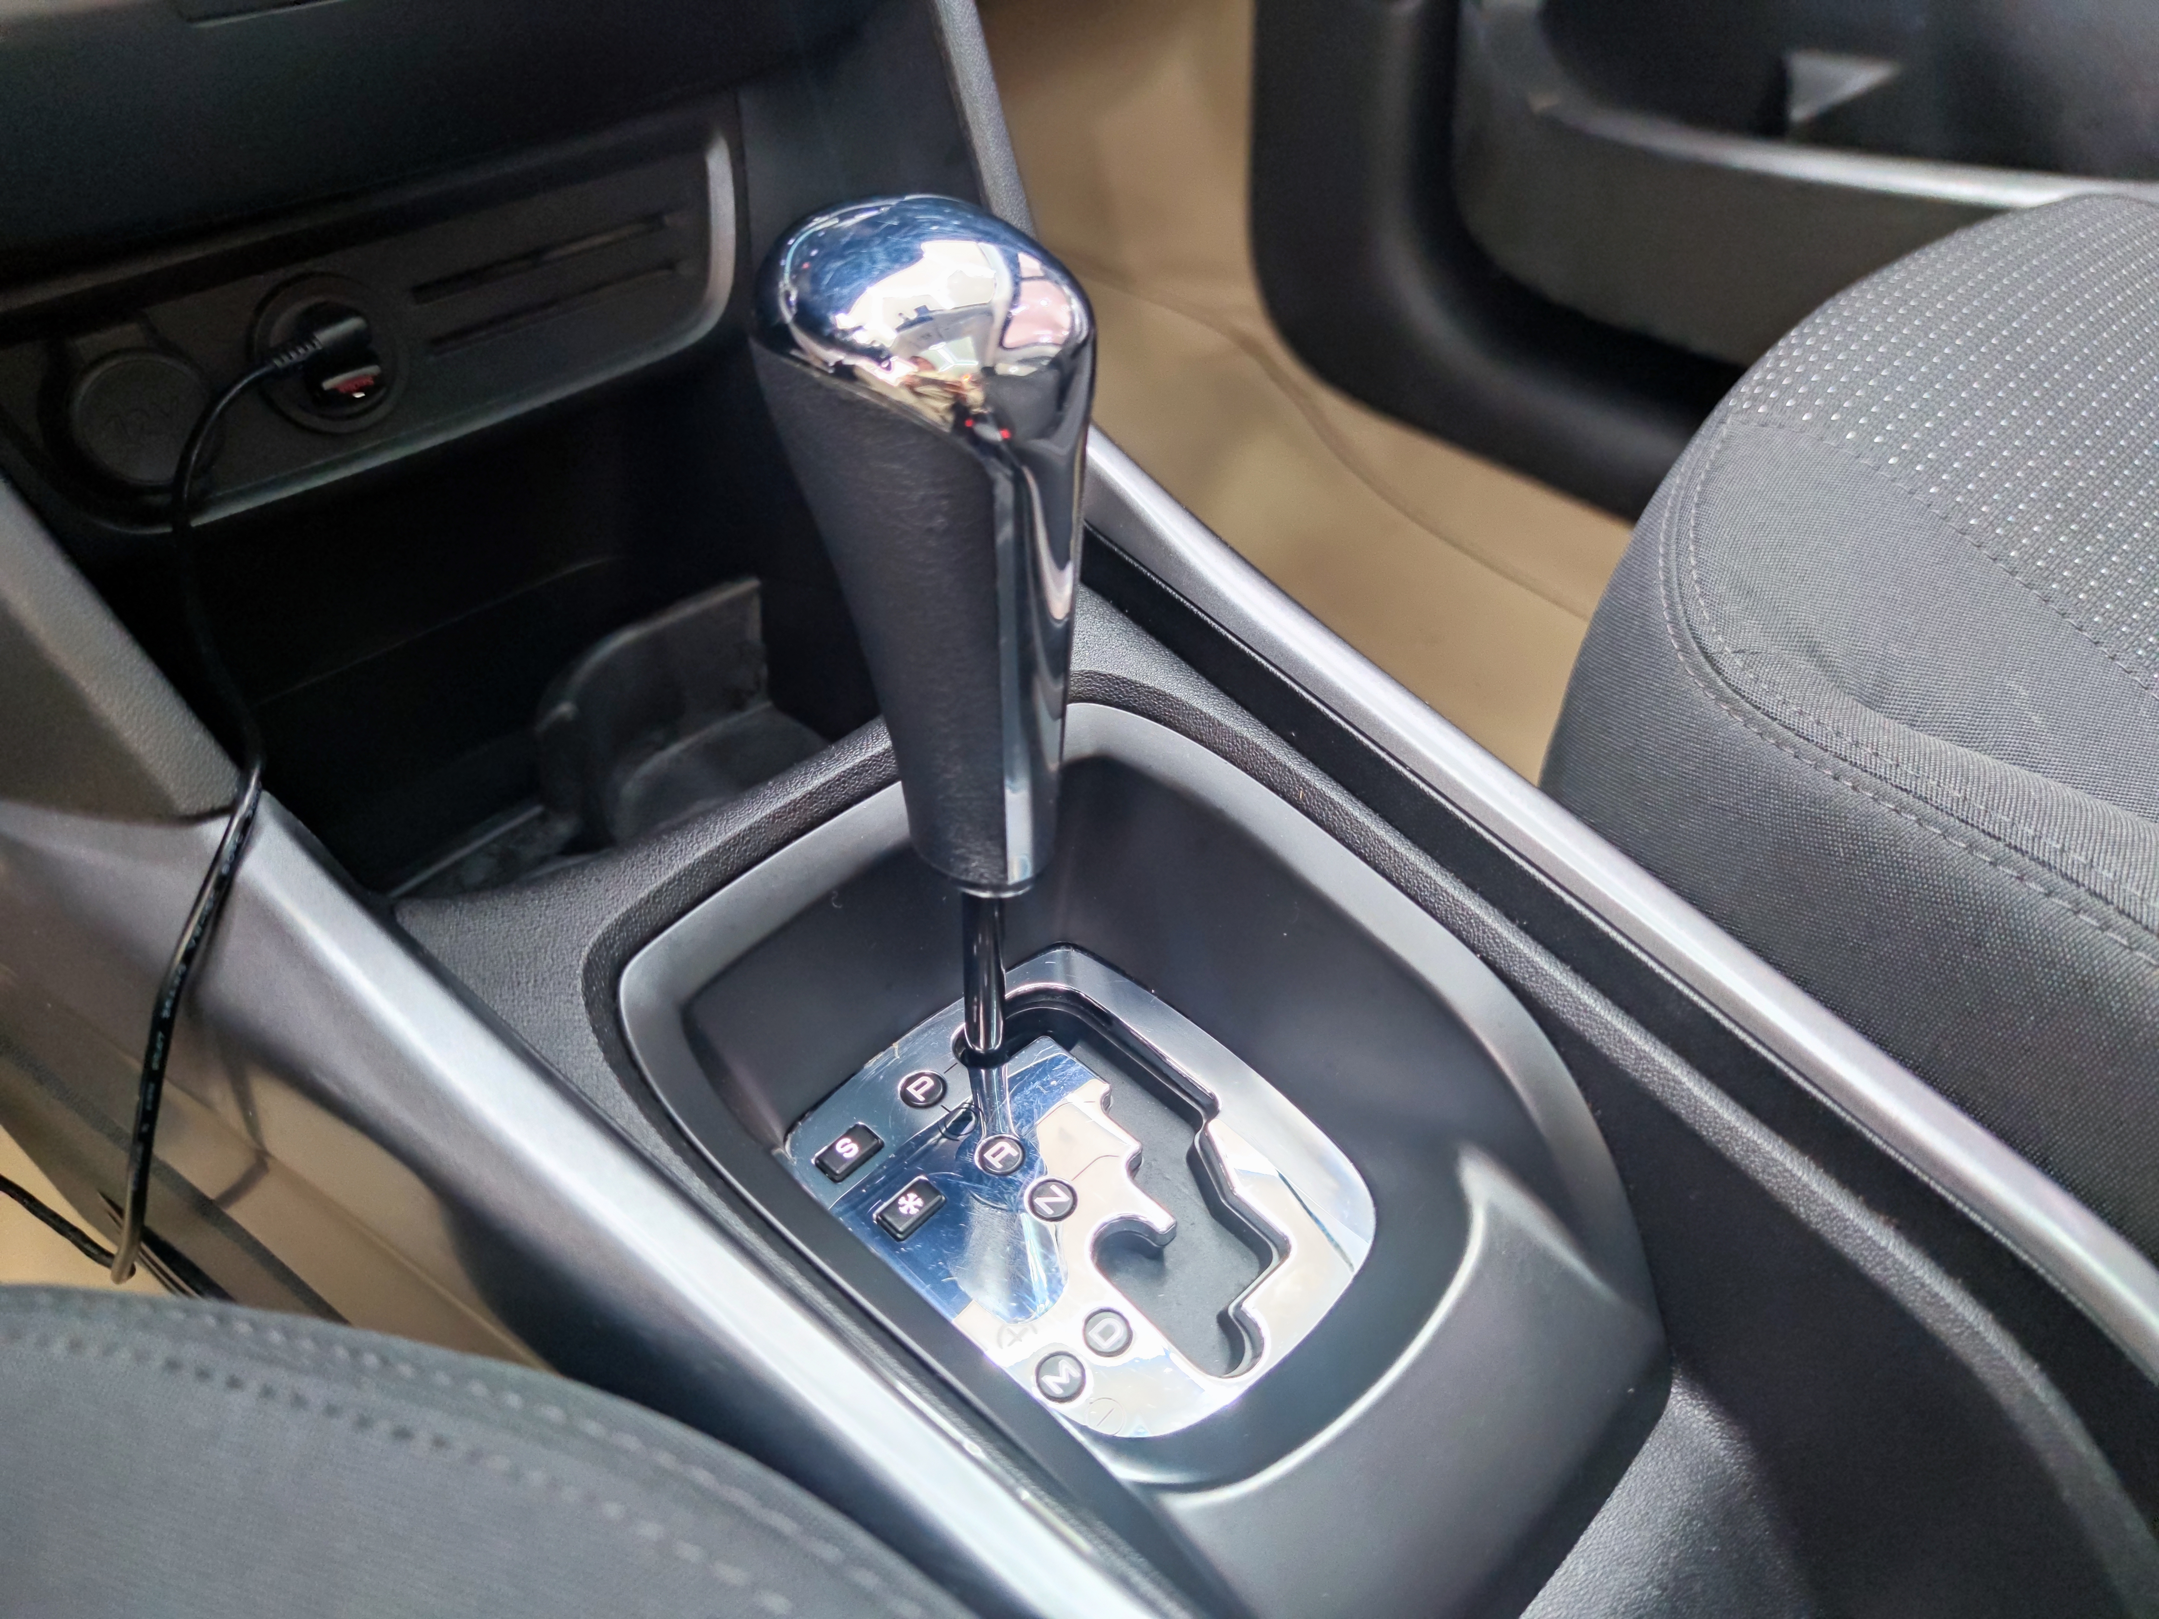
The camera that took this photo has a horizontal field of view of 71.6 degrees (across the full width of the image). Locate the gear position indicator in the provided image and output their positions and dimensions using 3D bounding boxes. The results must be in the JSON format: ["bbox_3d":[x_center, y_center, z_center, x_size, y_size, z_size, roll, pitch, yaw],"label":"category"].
[{"bbox_3d":[0.004,0.077,0.314,0.104,0.013,0.098,37,44,19],"label":"gear position indicator"}]

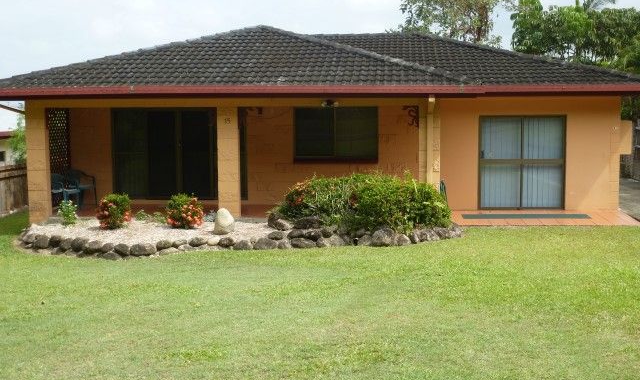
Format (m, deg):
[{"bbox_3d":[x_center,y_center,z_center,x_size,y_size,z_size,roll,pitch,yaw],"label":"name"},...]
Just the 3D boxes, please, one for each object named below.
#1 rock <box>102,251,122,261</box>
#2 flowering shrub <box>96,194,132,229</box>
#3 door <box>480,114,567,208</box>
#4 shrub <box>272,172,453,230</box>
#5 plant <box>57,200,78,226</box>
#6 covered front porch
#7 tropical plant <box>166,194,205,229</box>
[{"bbox_3d":[-3.183,1.000,12.700,0.320,0.160,0.240,0,6,6],"label":"rock"},{"bbox_3d":[-3.767,0.399,15.250,0.650,0.590,0.630,0,6,6],"label":"flowering shrub"},{"bbox_3d":[4.126,-0.559,17.034,1.820,1.980,0.100,0,6,6],"label":"door"},{"bbox_3d":[0.748,0.202,14.650,2.950,1.050,1.300,0,6,6],"label":"shrub"},{"bbox_3d":[-4.704,0.438,15.500,0.400,0.460,0.400,0,6,6],"label":"plant"},{"bbox_3d":[-1.640,-0.719,16.874,8.010,2.400,2.250,0,6,6],"label":"covered front porch"},{"bbox_3d":[-2.449,0.396,15.150,0.680,0.590,0.660,0,6,6],"label":"tropical plant"}]

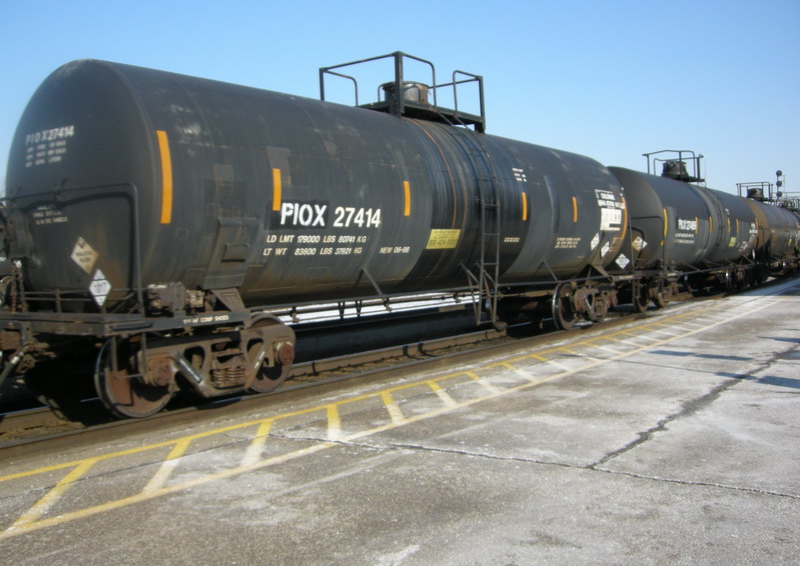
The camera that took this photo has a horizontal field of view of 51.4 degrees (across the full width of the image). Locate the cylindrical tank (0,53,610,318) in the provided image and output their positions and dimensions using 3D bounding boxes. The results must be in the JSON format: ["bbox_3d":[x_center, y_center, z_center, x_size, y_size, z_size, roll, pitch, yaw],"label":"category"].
[{"bbox_3d":[0.201,-1.244,13.886,2.860,2.860,13.200,-1,2,36],"label":"cylindrical tank"}]

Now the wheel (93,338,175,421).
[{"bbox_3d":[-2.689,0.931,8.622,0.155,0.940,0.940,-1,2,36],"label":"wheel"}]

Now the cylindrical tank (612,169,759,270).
[{"bbox_3d":[8.657,-1.787,26.277,2.860,2.860,13.500,-1,2,33],"label":"cylindrical tank"}]

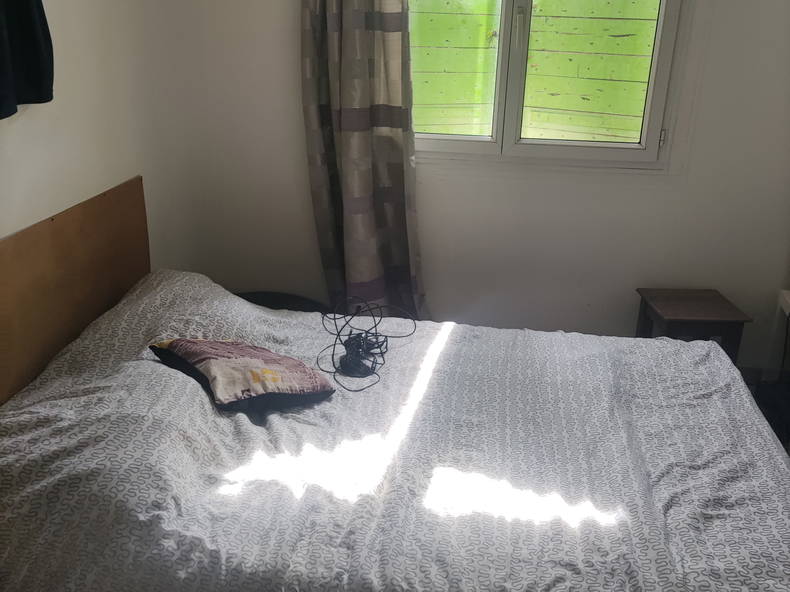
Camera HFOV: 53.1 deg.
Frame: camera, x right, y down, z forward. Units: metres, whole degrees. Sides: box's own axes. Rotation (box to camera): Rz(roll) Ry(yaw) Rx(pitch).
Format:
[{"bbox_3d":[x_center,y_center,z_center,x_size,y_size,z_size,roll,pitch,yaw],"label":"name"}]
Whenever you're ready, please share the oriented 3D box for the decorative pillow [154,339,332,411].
[{"bbox_3d":[-0.433,0.205,2.237,0.370,0.125,0.375,-5,21,-42],"label":"decorative pillow"}]

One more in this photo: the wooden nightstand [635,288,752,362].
[{"bbox_3d":[1.212,0.241,3.323,0.344,0.445,0.366,1,20,-2],"label":"wooden nightstand"}]

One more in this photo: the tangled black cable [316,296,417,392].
[{"bbox_3d":[-0.088,0.141,2.426,0.285,0.140,0.400,2,20,1],"label":"tangled black cable"}]

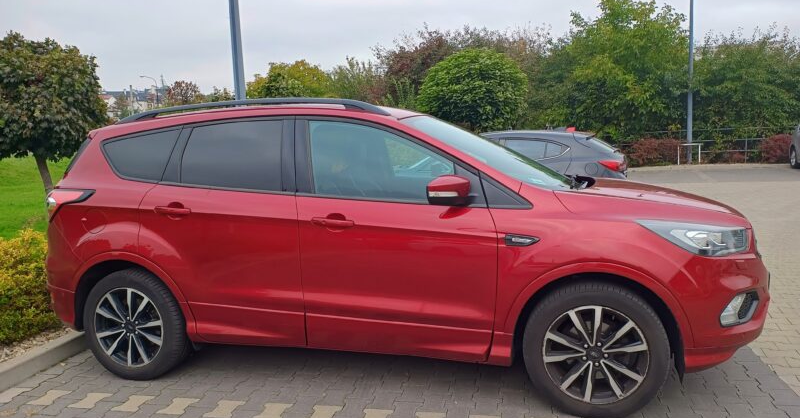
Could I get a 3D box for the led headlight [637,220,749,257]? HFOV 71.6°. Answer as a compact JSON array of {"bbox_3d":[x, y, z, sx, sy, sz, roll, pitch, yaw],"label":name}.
[{"bbox_3d":[1.416,0.119,2.657,0.550,0.170,0.320,0,7,21],"label":"led headlight"}]

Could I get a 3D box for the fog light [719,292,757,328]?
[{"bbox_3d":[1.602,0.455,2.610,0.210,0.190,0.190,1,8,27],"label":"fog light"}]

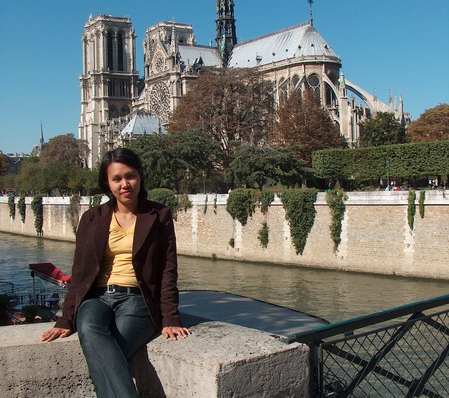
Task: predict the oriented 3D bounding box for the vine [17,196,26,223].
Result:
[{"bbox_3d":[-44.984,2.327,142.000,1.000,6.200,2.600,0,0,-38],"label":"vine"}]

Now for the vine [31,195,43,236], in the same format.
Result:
[{"bbox_3d":[-41.835,3.626,142.559,1.000,8.760,3.750,-3,2,-36],"label":"vine"}]

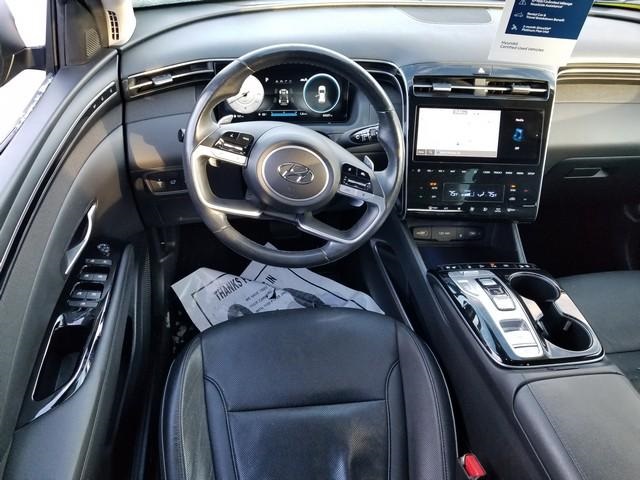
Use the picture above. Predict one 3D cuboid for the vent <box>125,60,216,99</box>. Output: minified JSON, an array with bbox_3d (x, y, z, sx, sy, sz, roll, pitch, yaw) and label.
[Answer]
[{"bbox_3d":[-0.300,-0.324,0.965,0.180,0.046,0.045,-19,22,-15],"label":"vent"}]

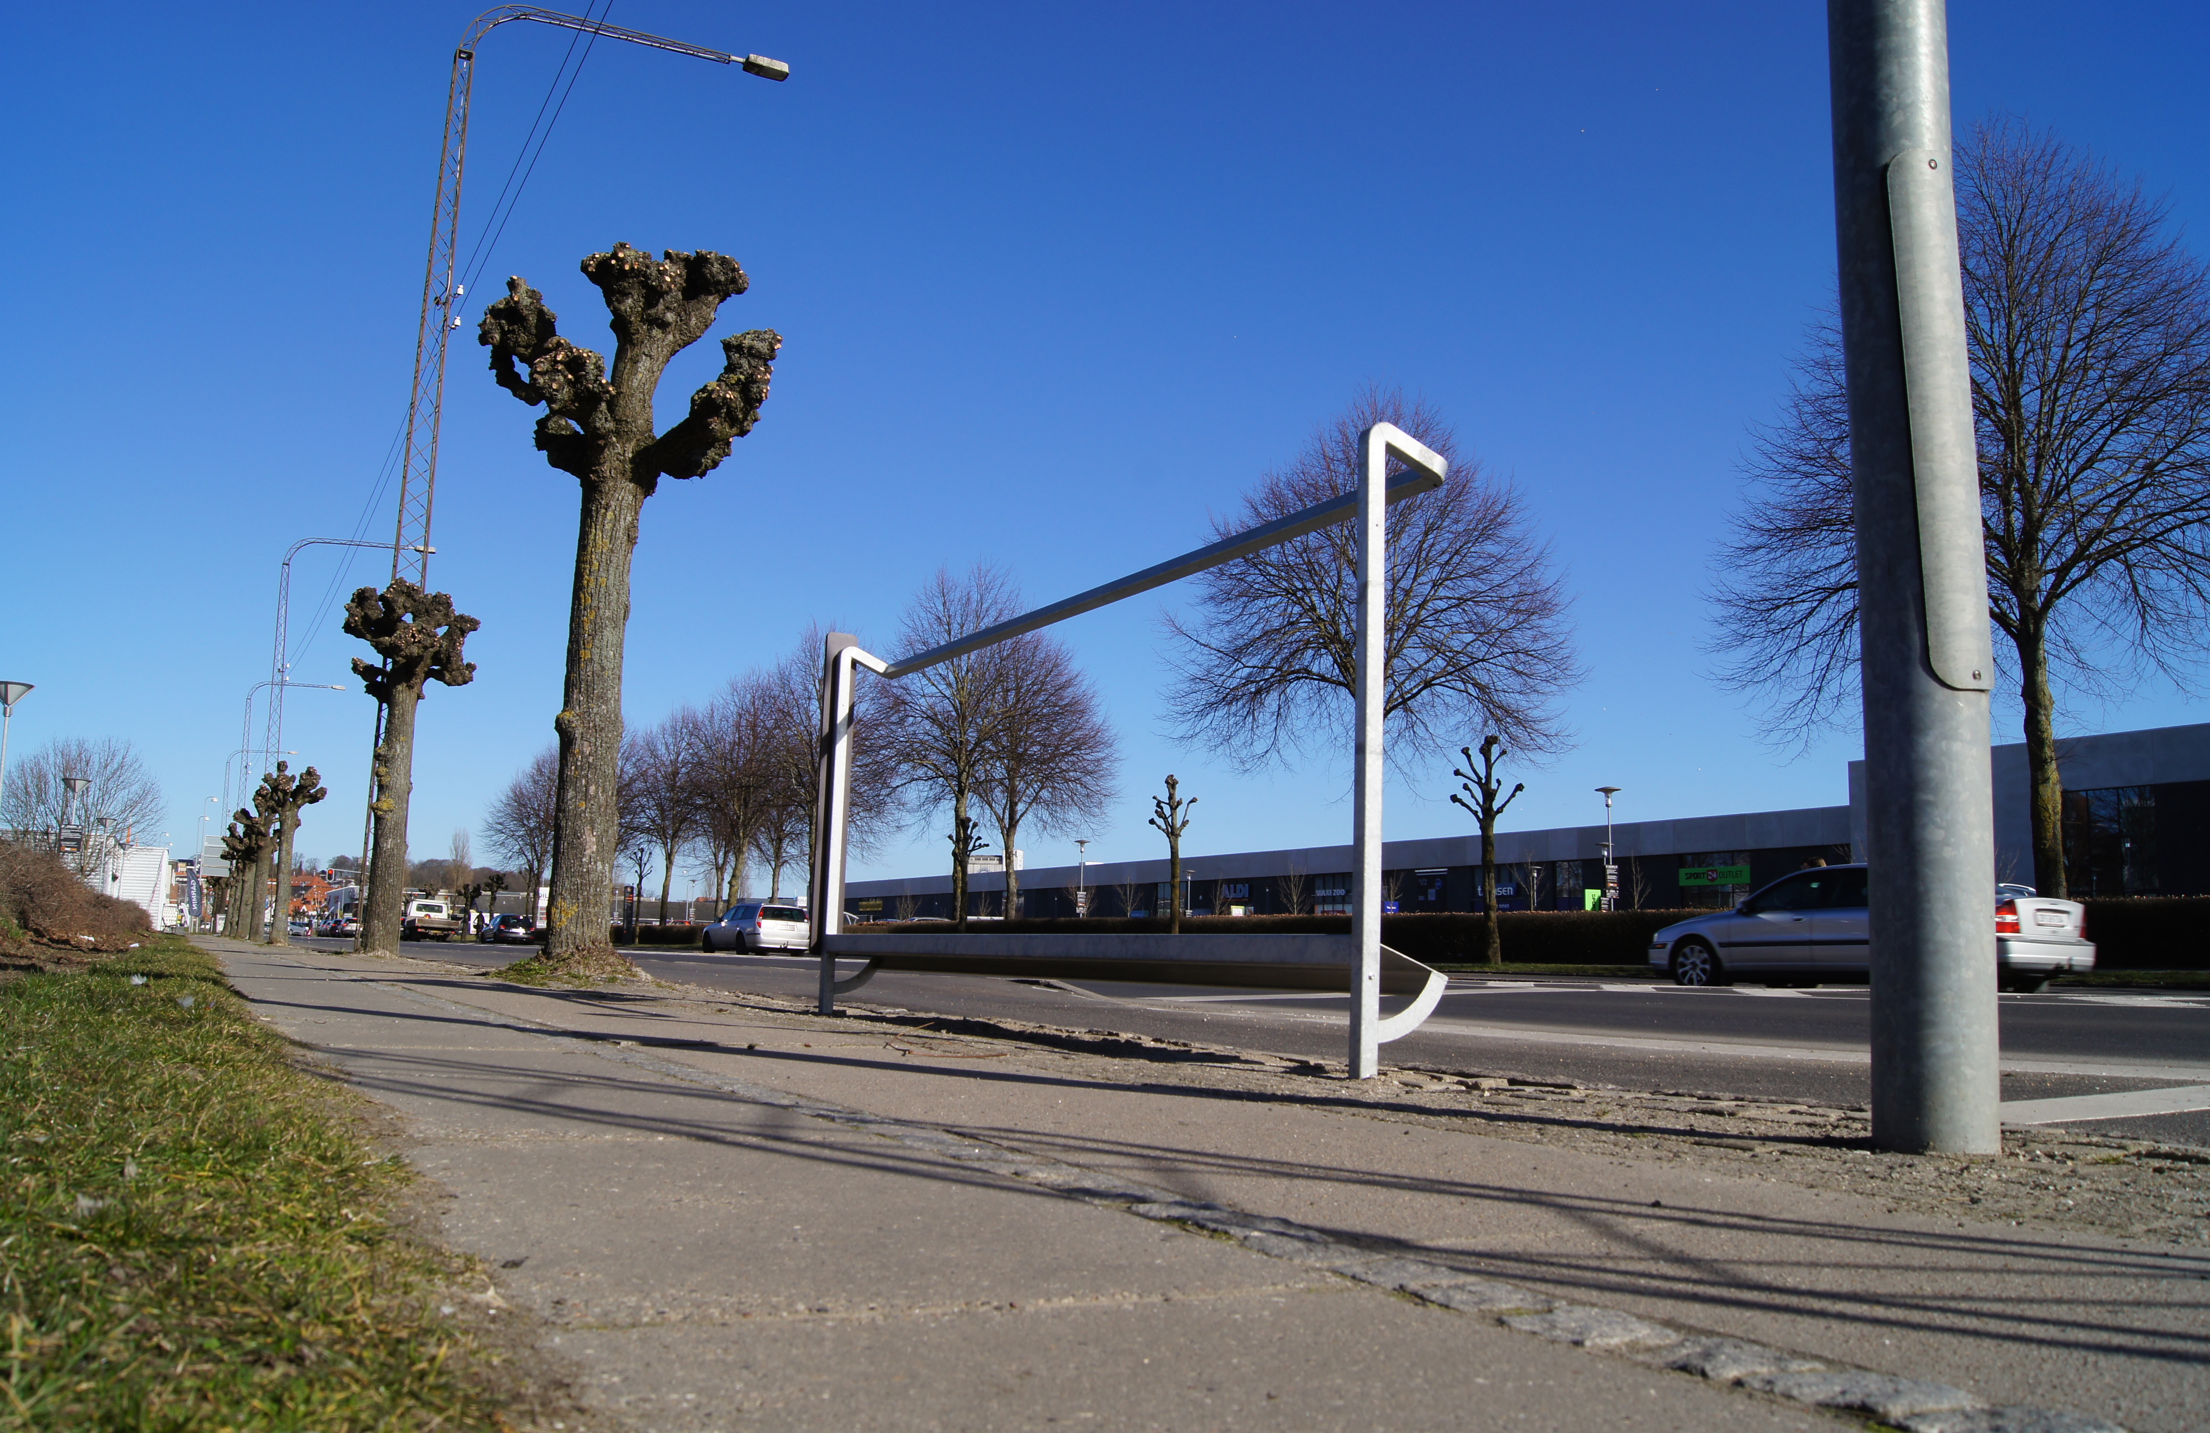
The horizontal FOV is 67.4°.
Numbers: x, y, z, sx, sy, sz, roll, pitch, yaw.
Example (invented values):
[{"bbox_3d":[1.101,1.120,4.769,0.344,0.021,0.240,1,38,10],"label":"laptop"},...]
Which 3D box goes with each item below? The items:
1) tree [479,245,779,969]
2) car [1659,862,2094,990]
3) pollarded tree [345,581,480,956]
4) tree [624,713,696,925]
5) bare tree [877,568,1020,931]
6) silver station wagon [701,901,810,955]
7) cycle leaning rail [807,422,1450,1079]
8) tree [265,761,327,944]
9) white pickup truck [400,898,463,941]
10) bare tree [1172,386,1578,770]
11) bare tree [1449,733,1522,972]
[{"bbox_3d":[-2.750,-0.683,9.585,1.672,4.270,1.672,4,-8,-17],"label":"tree"},{"bbox_3d":[8.460,2.437,18.830,1.830,1.430,4.820,6,-9,-29],"label":"car"},{"bbox_3d":[-7.701,0.539,18.402,1.381,4.169,1.381,5,-9,-23],"label":"pollarded tree"},{"bbox_3d":[-21.725,5.486,80.460,4.131,11.223,4.544,3,-8,-14],"label":"tree"},{"bbox_3d":[-4.852,1.264,51.170,5.151,11.962,5.666,2,-8,-5],"label":"bare tree"},{"bbox_3d":[-10.057,6.128,47.600,1.810,1.480,4.780,6,-10,-32],"label":"silver station wagon"},{"bbox_3d":[-0.169,0.210,4.617,0.238,1.330,3.110,7,-10,-28],"label":"cycle leaning rail"},{"bbox_3d":[-16.381,2.751,33.537,1.132,3.688,1.132,5,-9,-26],"label":"tree"},{"bbox_3d":[-31.921,9.657,78.500,1.850,1.880,4.950,6,-9,-29],"label":"white pickup truck"},{"bbox_3d":[5.456,-0.960,33.874,8.367,12.029,7.948,0,-8,9],"label":"bare tree"},{"bbox_3d":[6.412,2.229,27.826,1.216,3.912,1.216,-1,-8,13],"label":"bare tree"}]

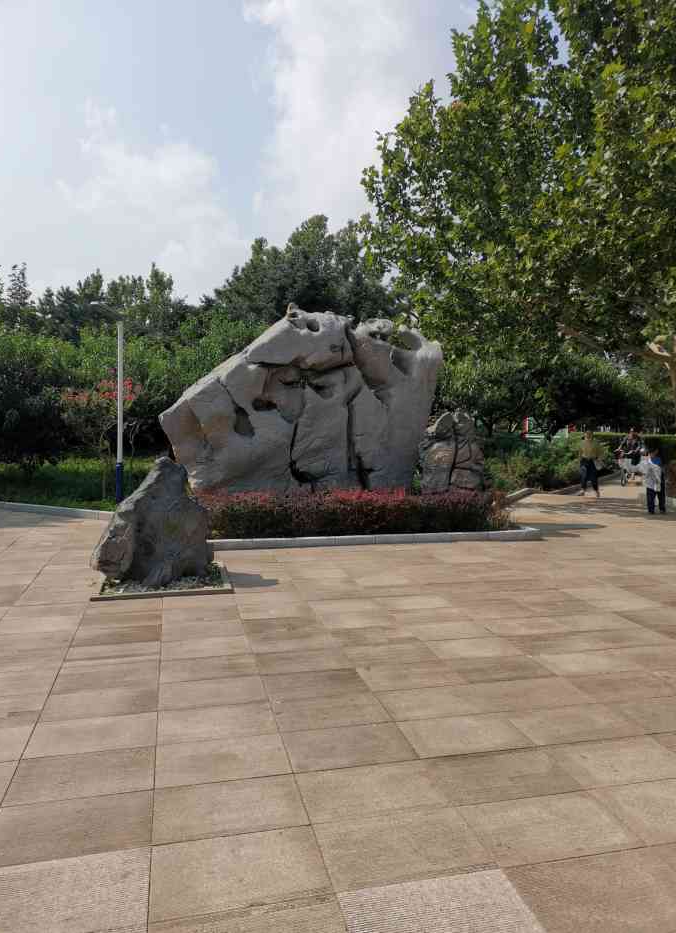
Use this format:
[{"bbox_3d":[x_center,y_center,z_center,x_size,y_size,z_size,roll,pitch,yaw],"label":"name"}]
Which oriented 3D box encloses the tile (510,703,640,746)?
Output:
[{"bbox_3d":[1.218,1.353,3.655,0.600,0.050,0.400,-1,4,-13],"label":"tile"}]

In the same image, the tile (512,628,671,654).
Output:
[{"bbox_3d":[1.815,1.256,5.027,1.200,0.050,0.400,-1,4,-13],"label":"tile"}]

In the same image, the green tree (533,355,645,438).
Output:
[{"bbox_3d":[10.047,-2.517,28.000,4.200,4.100,4.000,-1,4,-13],"label":"green tree"}]

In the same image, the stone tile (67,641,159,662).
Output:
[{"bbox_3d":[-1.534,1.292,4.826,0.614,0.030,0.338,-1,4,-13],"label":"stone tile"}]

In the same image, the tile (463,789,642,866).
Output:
[{"bbox_3d":[0.820,1.417,2.740,0.600,0.050,0.400,-1,4,-13],"label":"tile"}]

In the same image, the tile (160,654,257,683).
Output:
[{"bbox_3d":[-0.833,1.317,4.511,0.607,0.040,0.406,0,4,-13],"label":"tile"}]

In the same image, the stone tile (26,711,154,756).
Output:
[{"bbox_3d":[-1.239,1.381,3.574,0.607,0.040,0.406,0,4,-13],"label":"stone tile"}]

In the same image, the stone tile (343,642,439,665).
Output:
[{"bbox_3d":[0.359,1.307,4.795,0.607,0.040,0.406,0,4,-13],"label":"stone tile"}]

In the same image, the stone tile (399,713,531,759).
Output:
[{"bbox_3d":[0.644,1.386,3.590,0.602,0.030,0.415,-1,4,-13],"label":"stone tile"}]

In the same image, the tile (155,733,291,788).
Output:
[{"bbox_3d":[-0.533,1.369,3.238,0.600,0.050,0.400,-1,4,-13],"label":"tile"}]

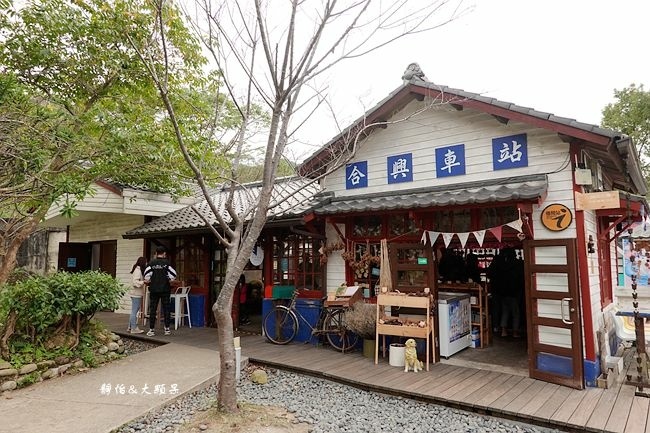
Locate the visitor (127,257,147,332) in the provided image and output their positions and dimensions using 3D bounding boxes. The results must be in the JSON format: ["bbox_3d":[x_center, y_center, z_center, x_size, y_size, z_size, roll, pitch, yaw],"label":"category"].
[{"bbox_3d":[-3.883,1.623,9.025,0.400,1.561,0.420,5,-8,-43],"label":"visitor"}]

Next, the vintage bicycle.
[{"bbox_3d":[-0.258,1.726,7.325,1.820,0.980,0.550,-3,-7,27],"label":"vintage bicycle"}]

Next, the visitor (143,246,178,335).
[{"bbox_3d":[-3.321,1.495,8.779,0.620,1.761,0.440,2,-6,-18],"label":"visitor"}]

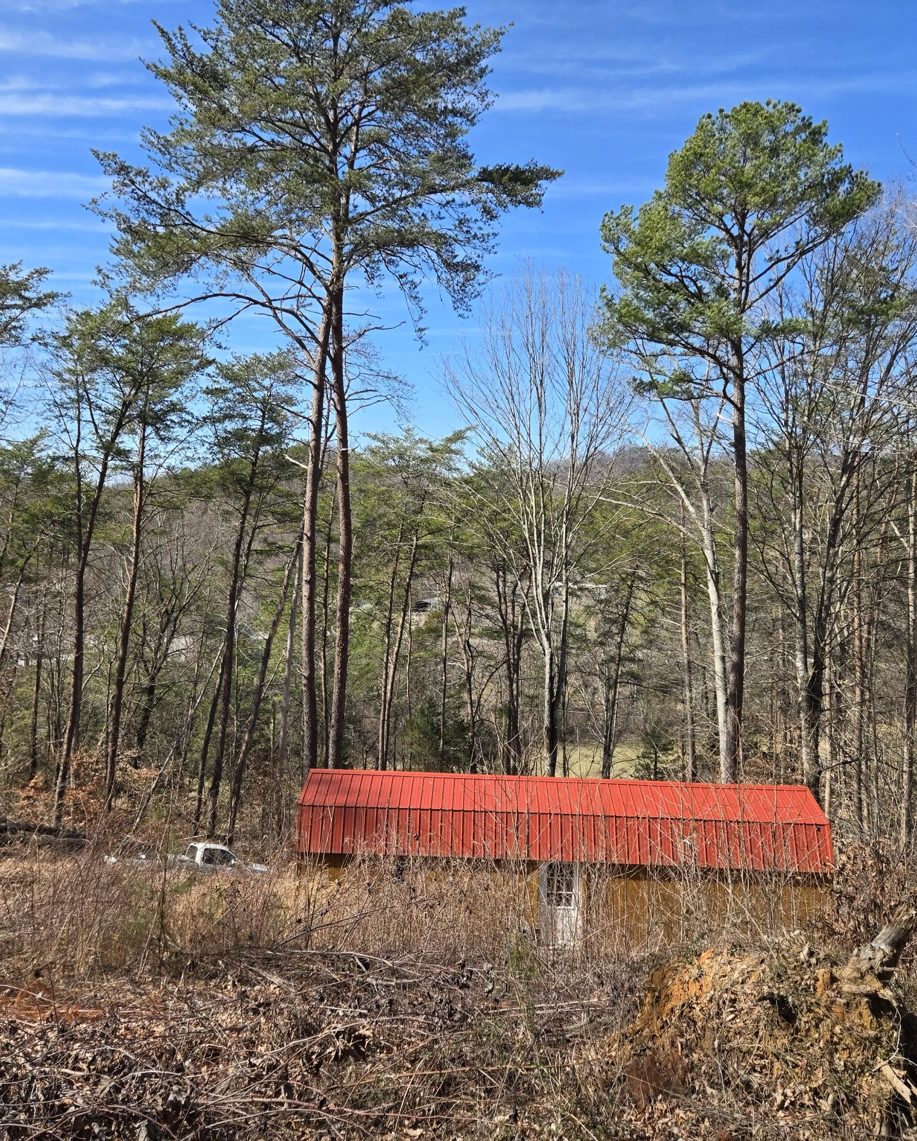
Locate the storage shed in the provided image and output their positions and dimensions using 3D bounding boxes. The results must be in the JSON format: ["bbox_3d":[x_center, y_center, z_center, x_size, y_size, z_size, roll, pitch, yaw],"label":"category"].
[{"bbox_3d":[2.201,6.292,22.626,11.110,3.300,3.580,2,-1,1],"label":"storage shed"}]

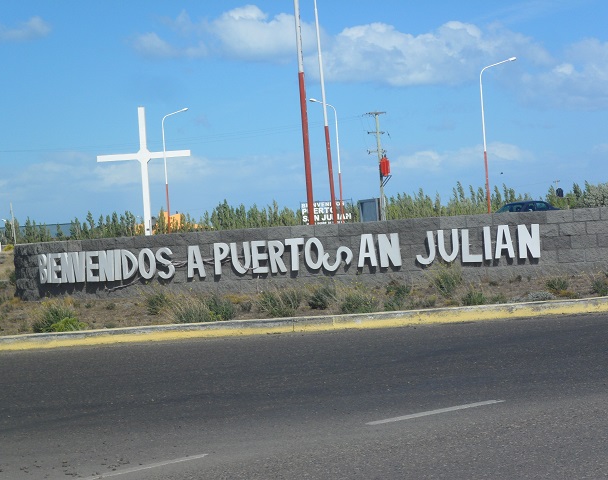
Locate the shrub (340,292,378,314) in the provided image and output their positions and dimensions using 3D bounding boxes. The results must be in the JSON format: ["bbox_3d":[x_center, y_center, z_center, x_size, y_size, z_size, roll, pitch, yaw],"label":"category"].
[{"bbox_3d":[0.781,0.894,28.100,0.524,0.300,0.481,-3,0,0],"label":"shrub"}]

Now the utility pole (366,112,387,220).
[{"bbox_3d":[5.300,-3.900,138.000,1.450,9.800,1.100,-3,0,0],"label":"utility pole"}]

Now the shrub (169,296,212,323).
[{"bbox_3d":[-1.586,0.971,27.900,0.603,0.352,0.553,-3,0,0],"label":"shrub"}]

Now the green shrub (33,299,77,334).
[{"bbox_3d":[-3.460,1.051,27.800,0.628,0.459,0.576,-3,0,0],"label":"green shrub"}]

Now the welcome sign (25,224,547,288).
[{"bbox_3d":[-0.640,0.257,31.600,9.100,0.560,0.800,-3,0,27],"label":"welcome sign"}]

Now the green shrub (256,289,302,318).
[{"bbox_3d":[-0.345,0.894,28.100,0.634,0.409,0.583,-3,0,0],"label":"green shrub"}]

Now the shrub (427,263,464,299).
[{"bbox_3d":[2.041,0.588,29.000,0.512,0.507,0.444,-3,0,0],"label":"shrub"}]

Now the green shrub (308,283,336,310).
[{"bbox_3d":[0.265,0.809,28.600,0.393,0.389,0.361,-3,0,0],"label":"green shrub"}]

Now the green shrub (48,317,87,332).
[{"bbox_3d":[-3.255,1.168,27.600,0.542,0.214,0.498,-3,0,0],"label":"green shrub"}]

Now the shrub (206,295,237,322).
[{"bbox_3d":[-1.157,0.947,28.000,0.412,0.354,0.379,-3,0,0],"label":"shrub"}]

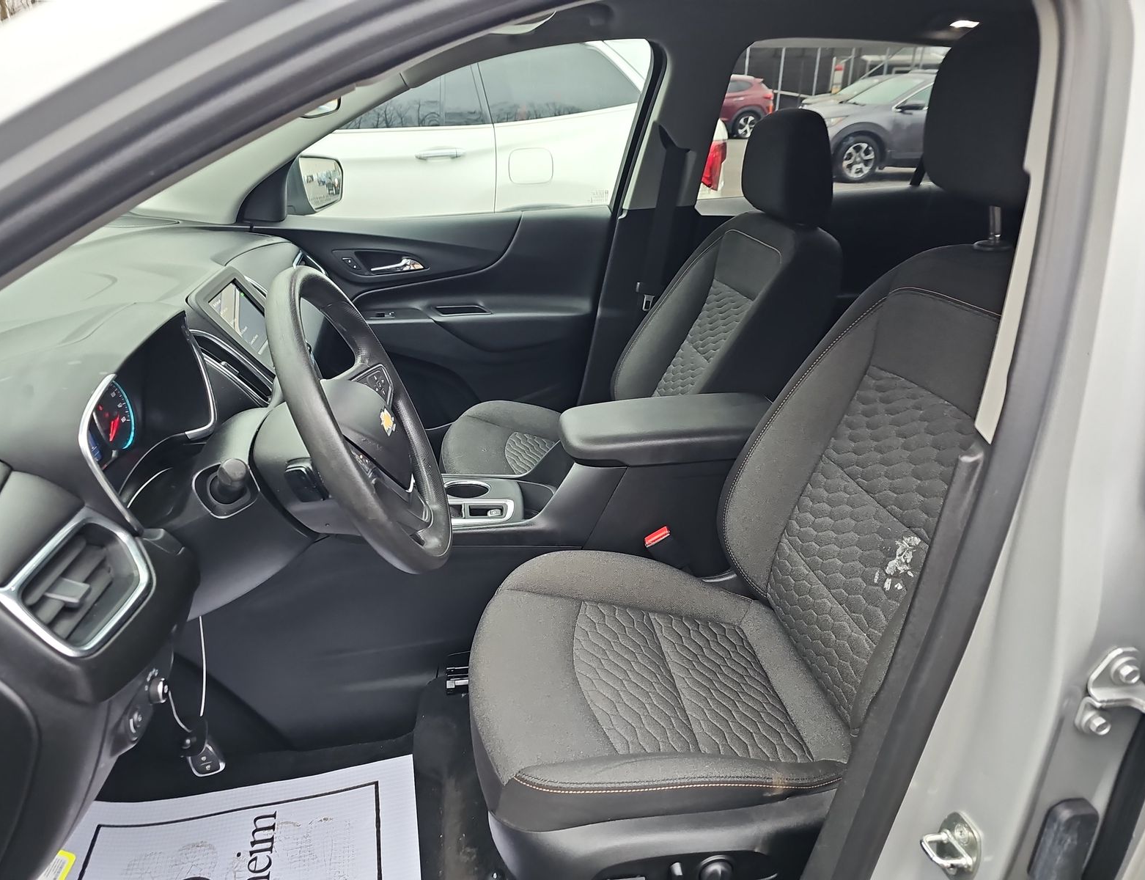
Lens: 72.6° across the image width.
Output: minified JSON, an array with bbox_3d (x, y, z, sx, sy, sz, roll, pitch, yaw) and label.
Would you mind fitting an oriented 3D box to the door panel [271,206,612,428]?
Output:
[{"bbox_3d":[-0.336,-0.255,1.996,0.920,0.650,0.130,-3,24,-8],"label":"door panel"}]

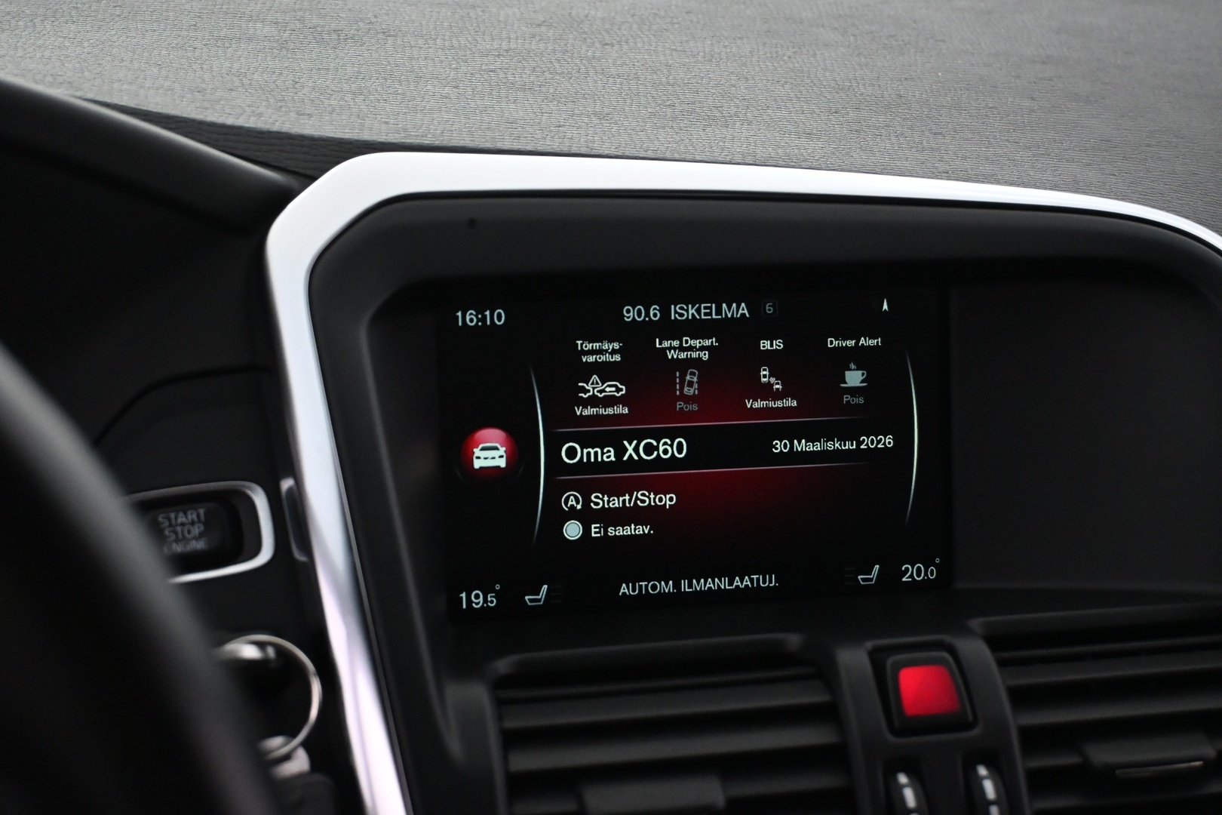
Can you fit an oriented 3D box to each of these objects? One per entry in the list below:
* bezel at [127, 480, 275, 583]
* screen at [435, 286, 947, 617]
[{"bbox_3d":[-0.121,0.036,0.547,0.049,0.026,0.008,-6,7,-19],"label":"bezel"},{"bbox_3d":[0.025,0.012,0.579,0.153,0.091,0.008,-2,3,-10],"label":"screen"}]

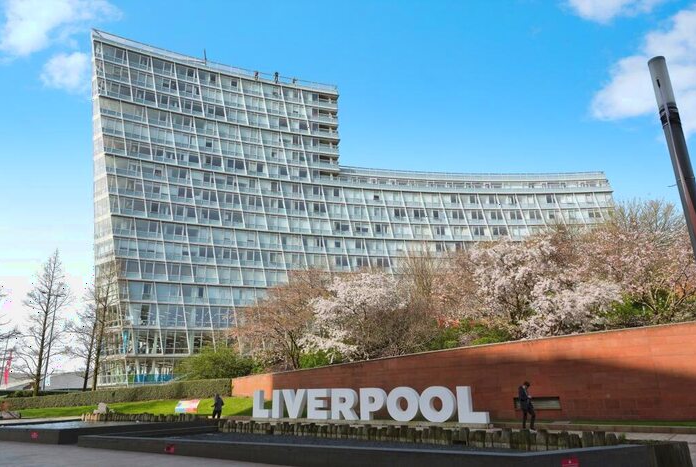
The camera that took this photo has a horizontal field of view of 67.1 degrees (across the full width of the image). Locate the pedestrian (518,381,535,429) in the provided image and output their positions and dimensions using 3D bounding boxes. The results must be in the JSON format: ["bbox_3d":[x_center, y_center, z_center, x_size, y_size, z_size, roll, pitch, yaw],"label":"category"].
[{"bbox_3d":[6.867,6.636,20.200,0.600,1.720,0.500,-9,-19,23],"label":"pedestrian"}]

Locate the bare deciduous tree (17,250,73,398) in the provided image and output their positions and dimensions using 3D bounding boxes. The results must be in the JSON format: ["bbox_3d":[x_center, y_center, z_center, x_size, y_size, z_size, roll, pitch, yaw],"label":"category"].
[{"bbox_3d":[-28.275,8.398,49.000,5.000,13.000,5.000,-1,-17,0],"label":"bare deciduous tree"}]

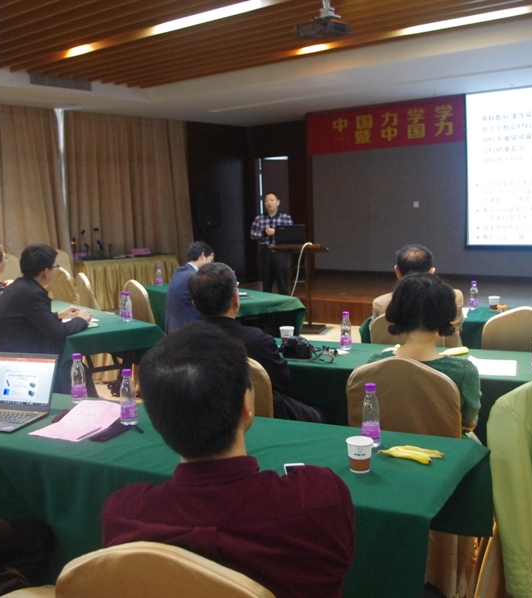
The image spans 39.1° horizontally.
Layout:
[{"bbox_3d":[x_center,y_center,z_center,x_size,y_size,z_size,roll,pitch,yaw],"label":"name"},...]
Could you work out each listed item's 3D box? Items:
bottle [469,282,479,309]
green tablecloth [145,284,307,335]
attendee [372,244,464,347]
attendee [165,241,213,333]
[{"bbox_3d":[1.457,-0.026,5.234,0.061,0.200,0.061,-2,7,0],"label":"bottle"},{"bbox_3d":[-0.503,0.233,6.910,0.670,0.600,1.870,-6,8,-33],"label":"green tablecloth"},{"bbox_3d":[0.977,0.276,4.567,0.550,1.260,0.780,2,8,26],"label":"attendee"},{"bbox_3d":[-0.576,0.132,6.343,0.750,1.245,0.500,-7,9,-35],"label":"attendee"}]

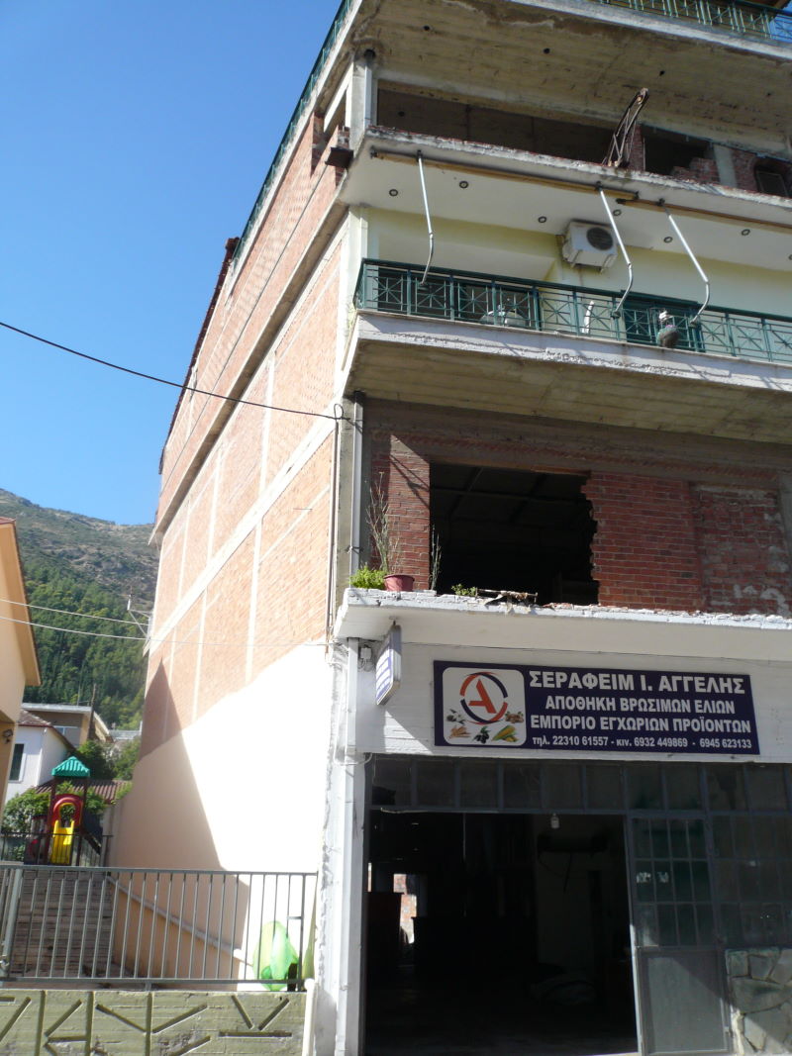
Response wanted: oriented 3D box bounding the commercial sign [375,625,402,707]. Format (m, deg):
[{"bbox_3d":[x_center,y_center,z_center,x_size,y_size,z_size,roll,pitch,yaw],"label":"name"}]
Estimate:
[{"bbox_3d":[-0.086,1.580,9.810,0.100,0.678,1.177,4,-19,-9],"label":"commercial sign"}]

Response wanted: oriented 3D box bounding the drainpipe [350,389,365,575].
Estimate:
[{"bbox_3d":[-0.518,-0.363,11.254,0.105,3.156,0.105,4,-19,-11],"label":"drainpipe"}]

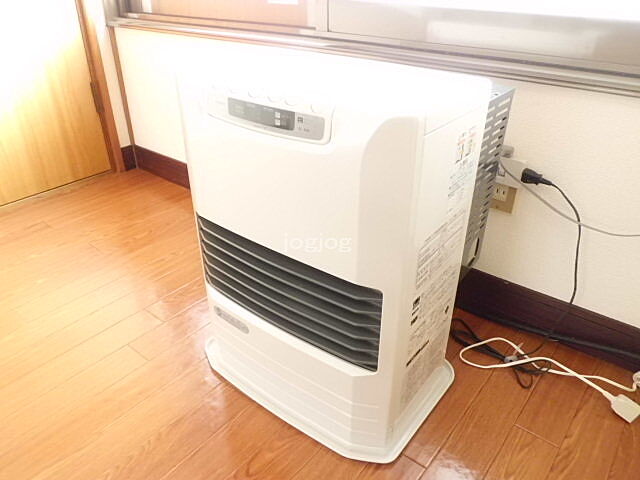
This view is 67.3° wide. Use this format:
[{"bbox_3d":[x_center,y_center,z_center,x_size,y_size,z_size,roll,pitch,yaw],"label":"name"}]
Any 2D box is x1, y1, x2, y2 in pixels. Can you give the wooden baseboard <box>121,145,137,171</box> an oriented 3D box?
[{"bbox_3d":[-0.751,-0.322,1.883,0.014,0.099,0.050,22,37,34],"label":"wooden baseboard"}]

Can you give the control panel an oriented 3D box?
[{"bbox_3d":[-0.067,-0.166,0.625,0.218,0.047,0.022,21,22,32],"label":"control panel"}]

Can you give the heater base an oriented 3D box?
[{"bbox_3d":[0.012,0.245,0.977,0.448,0.026,0.312,21,36,32],"label":"heater base"}]

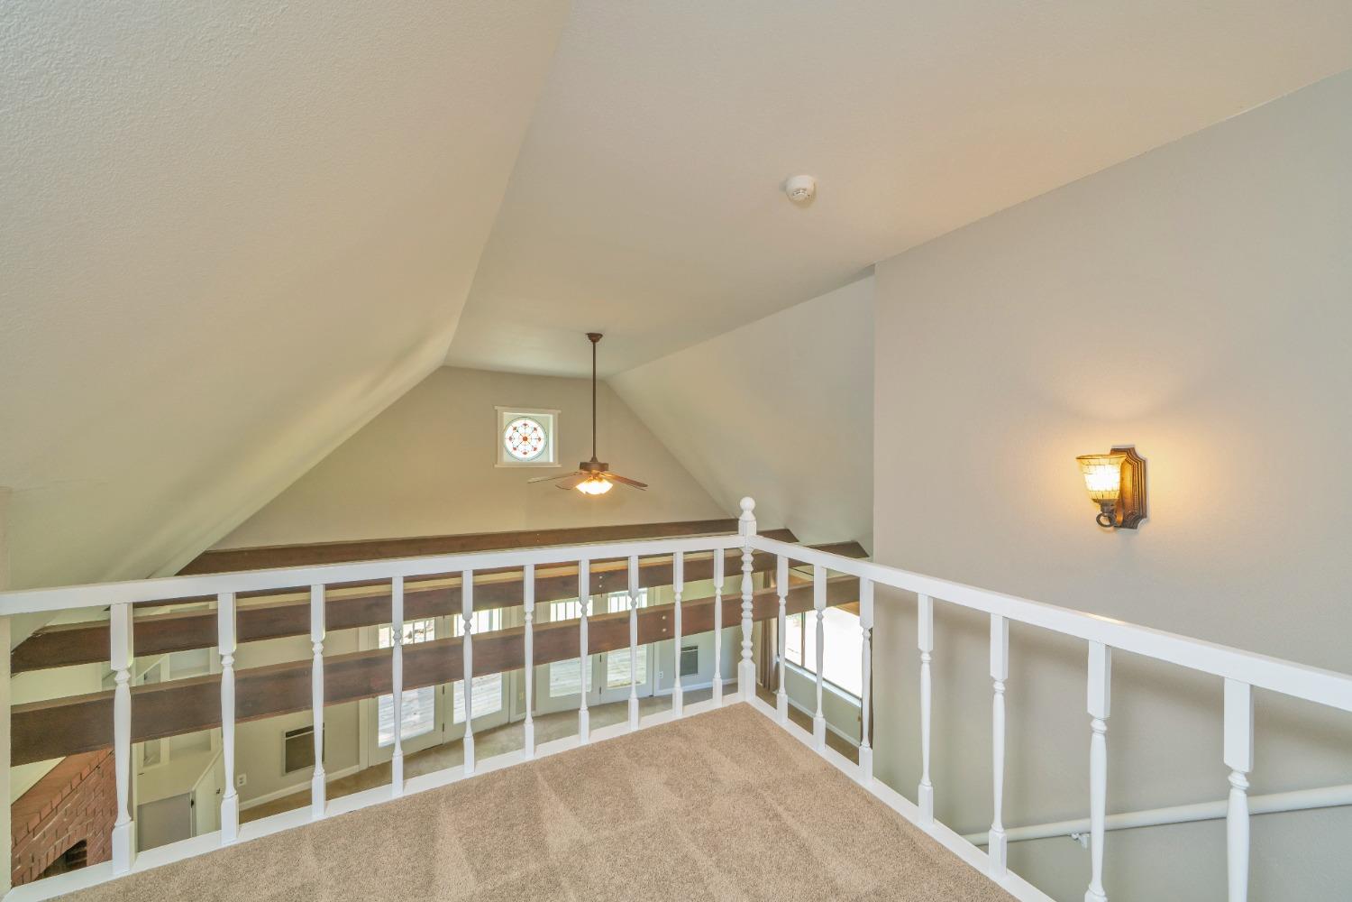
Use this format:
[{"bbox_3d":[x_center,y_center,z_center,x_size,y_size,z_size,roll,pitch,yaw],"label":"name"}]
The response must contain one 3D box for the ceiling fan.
[{"bbox_3d":[-0.833,-0.384,4.988,1.300,1.637,1.300,0,0,-28],"label":"ceiling fan"}]

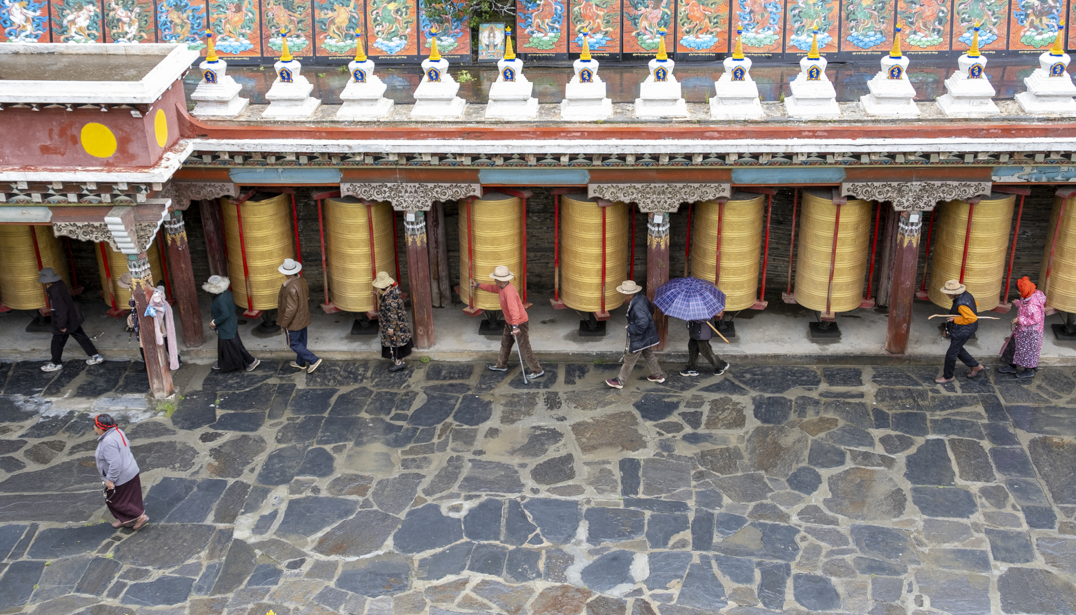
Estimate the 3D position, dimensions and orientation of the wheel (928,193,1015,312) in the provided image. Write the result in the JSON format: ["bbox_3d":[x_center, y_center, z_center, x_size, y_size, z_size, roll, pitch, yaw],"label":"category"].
[{"bbox_3d":[6.342,-0.921,17.957,1.038,1.706,1.038,0,25,4],"label":"wheel"}]

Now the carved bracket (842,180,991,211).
[{"bbox_3d":[4.948,-1.493,16.159,1.910,0.395,0.210,0,27,4],"label":"carved bracket"}]

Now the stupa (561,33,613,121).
[{"bbox_3d":[0.667,-3.268,16.888,0.700,1.182,0.680,0,26,2],"label":"stupa"}]

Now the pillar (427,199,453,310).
[{"bbox_3d":[-1.541,-1.079,18.911,0.266,2.236,0.266,0,25,4],"label":"pillar"}]

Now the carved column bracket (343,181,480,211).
[{"bbox_3d":[-1.698,-1.531,16.593,1.880,0.395,0.210,0,27,4],"label":"carved column bracket"}]

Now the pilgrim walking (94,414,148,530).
[{"bbox_3d":[-4.907,1.924,14.366,0.520,1.548,0.460,0,25,2],"label":"pilgrim walking"}]

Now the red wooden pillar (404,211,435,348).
[{"bbox_3d":[-1.748,-0.441,18.102,0.310,2.201,0.310,0,25,2],"label":"red wooden pillar"}]

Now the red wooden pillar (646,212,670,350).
[{"bbox_3d":[1.751,-0.412,17.913,0.310,2.206,0.310,0,25,2],"label":"red wooden pillar"}]

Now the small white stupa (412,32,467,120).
[{"bbox_3d":[-1.413,-3.325,17.164,0.717,1.179,0.717,0,25,4],"label":"small white stupa"}]

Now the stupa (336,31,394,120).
[{"bbox_3d":[-2.442,-3.290,17.015,0.700,1.162,0.680,0,26,2],"label":"stupa"}]

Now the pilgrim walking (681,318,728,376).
[{"bbox_3d":[2.433,0.272,17.587,0.680,1.548,0.500,0,25,2],"label":"pilgrim walking"}]

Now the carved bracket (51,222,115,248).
[{"bbox_3d":[-5.661,-0.943,15.657,0.970,0.395,0.200,0,27,4],"label":"carved bracket"}]

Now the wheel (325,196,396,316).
[{"bbox_3d":[-2.666,-0.942,18.568,1.001,1.729,1.001,-1,25,1],"label":"wheel"}]

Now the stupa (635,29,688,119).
[{"bbox_3d":[1.695,-3.275,16.799,0.692,1.149,0.692,0,25,2],"label":"stupa"}]

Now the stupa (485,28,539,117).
[{"bbox_3d":[-0.376,-3.282,16.928,0.700,1.197,0.680,0,26,2],"label":"stupa"}]

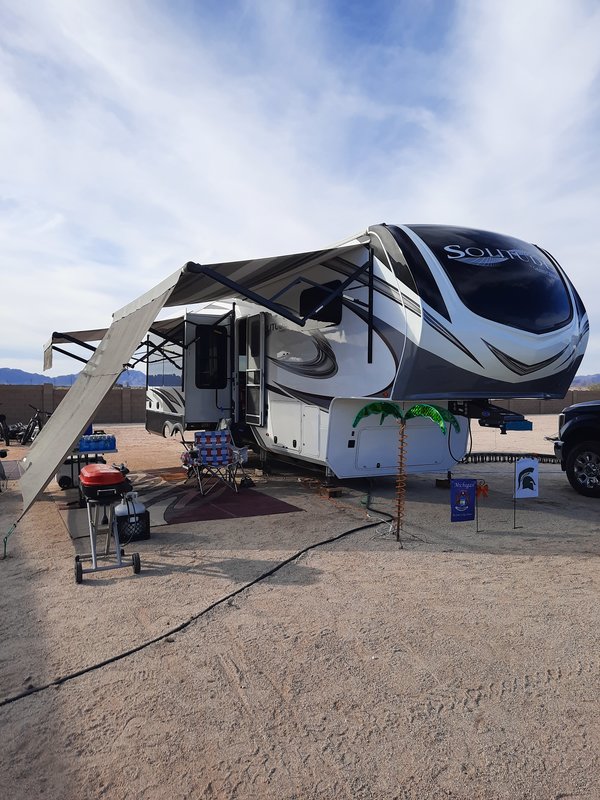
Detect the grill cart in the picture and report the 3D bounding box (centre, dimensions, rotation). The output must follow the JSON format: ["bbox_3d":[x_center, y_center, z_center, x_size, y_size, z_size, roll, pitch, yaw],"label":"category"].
[{"bbox_3d":[-1.730,1.031,5.106,0.500,0.900,0.620,-1,2,-31],"label":"grill cart"}]

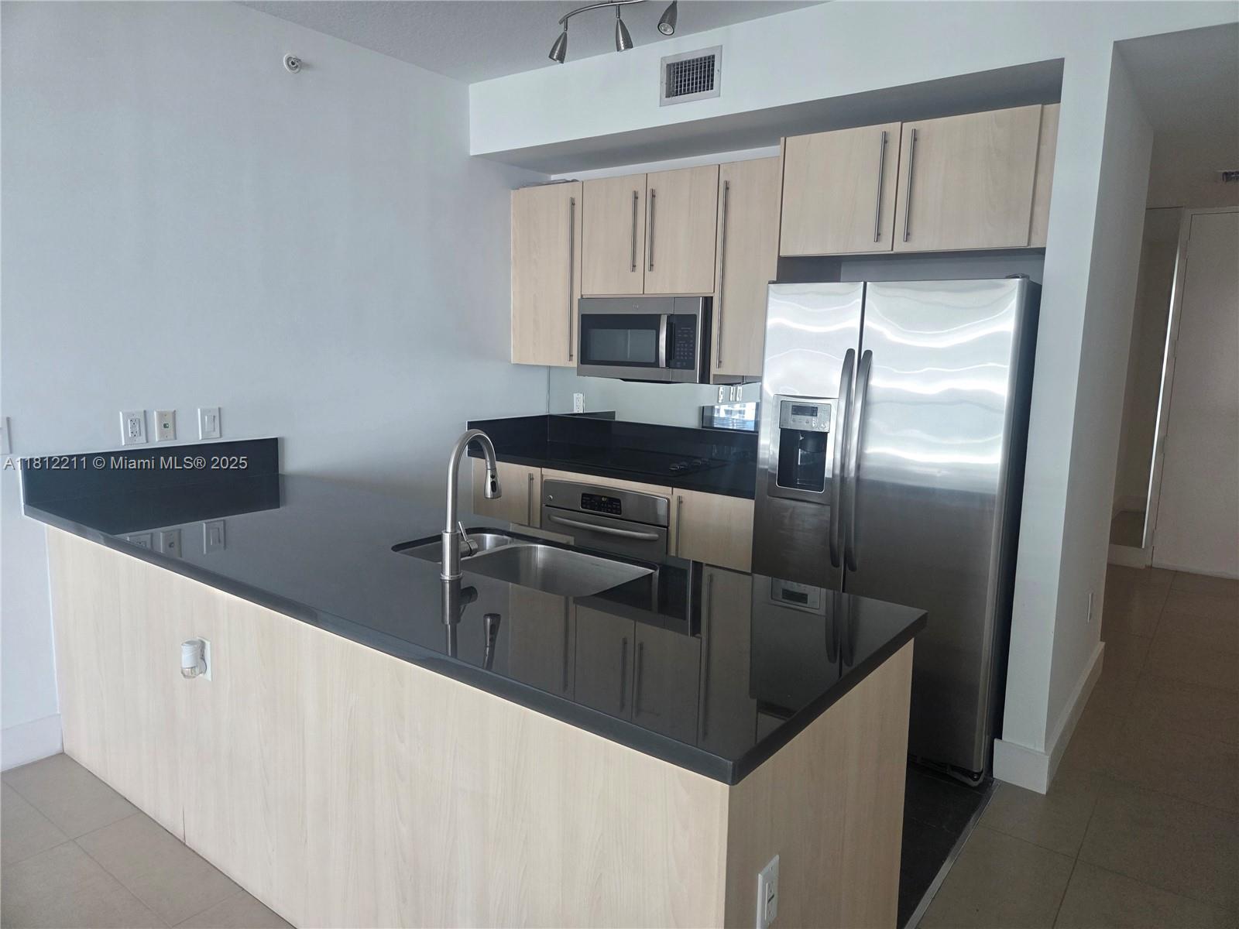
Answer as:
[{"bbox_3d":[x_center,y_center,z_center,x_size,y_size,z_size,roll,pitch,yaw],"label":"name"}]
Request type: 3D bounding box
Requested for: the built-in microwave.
[{"bbox_3d":[0.196,-0.634,4.183,0.748,0.405,0.420,8,10,36],"label":"built-in microwave"}]

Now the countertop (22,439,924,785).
[{"bbox_3d":[-0.650,0.179,2.346,2.738,0.198,0.923,8,10,36],"label":"countertop"}]

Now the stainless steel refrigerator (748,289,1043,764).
[{"bbox_3d":[1.104,0.180,3.308,0.911,1.762,0.741,8,10,36],"label":"stainless steel refrigerator"}]

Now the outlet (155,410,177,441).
[{"bbox_3d":[-1.729,-0.147,3.137,0.008,0.115,0.073,8,10,36],"label":"outlet"}]

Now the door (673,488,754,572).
[{"bbox_3d":[0.398,0.499,3.590,0.424,0.750,0.050,8,10,36],"label":"door"}]

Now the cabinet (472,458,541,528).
[{"bbox_3d":[-0.425,0.359,4.574,0.501,0.800,0.614,8,10,36],"label":"cabinet"}]

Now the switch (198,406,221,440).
[{"bbox_3d":[-1.627,-0.162,3.272,0.010,0.124,0.085,8,10,36],"label":"switch"}]

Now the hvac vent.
[{"bbox_3d":[0.291,-1.607,3.411,0.292,0.198,0.020,8,10,36],"label":"hvac vent"}]

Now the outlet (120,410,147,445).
[{"bbox_3d":[-1.795,-0.136,3.047,0.009,0.124,0.085,8,10,36],"label":"outlet"}]

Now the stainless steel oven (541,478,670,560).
[{"bbox_3d":[0.060,0.443,4.144,0.759,0.715,0.600,8,10,36],"label":"stainless steel oven"}]

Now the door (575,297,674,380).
[{"bbox_3d":[0.021,-0.616,4.029,0.579,0.392,0.065,8,10,36],"label":"door"}]

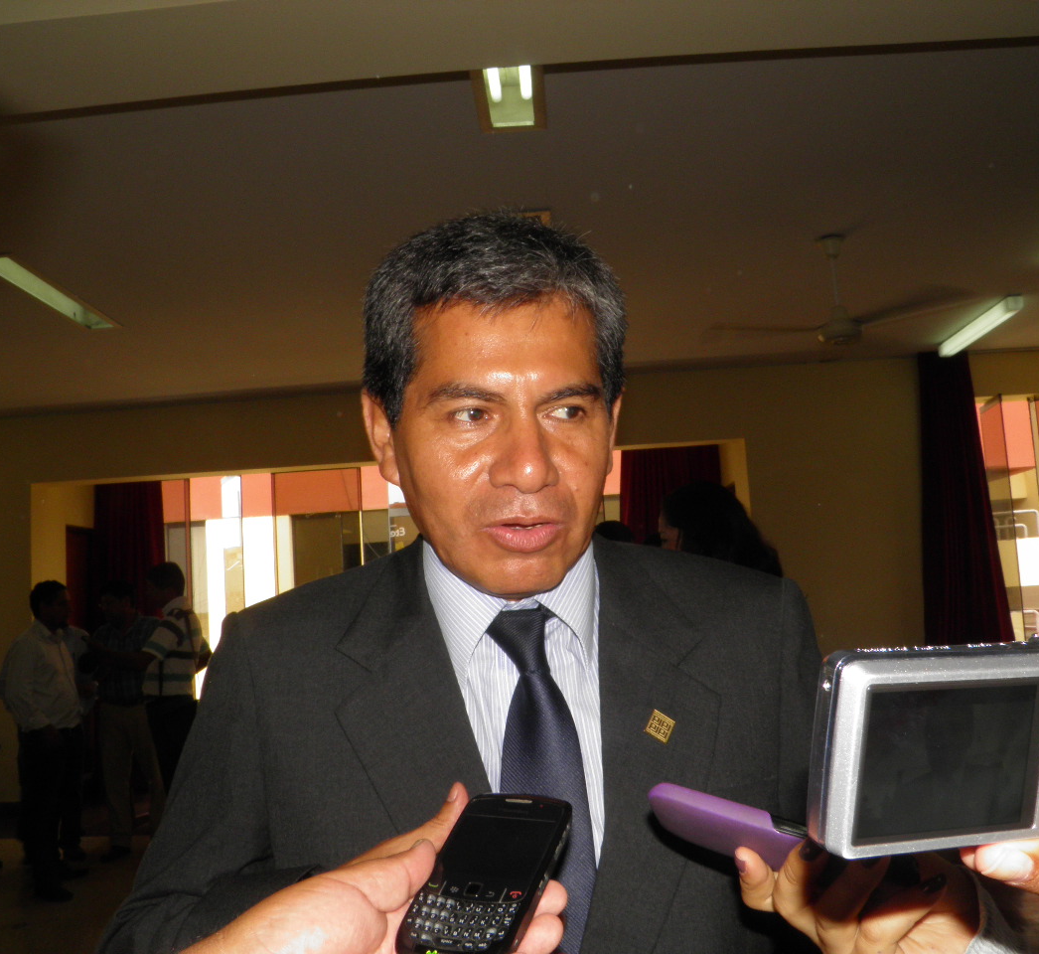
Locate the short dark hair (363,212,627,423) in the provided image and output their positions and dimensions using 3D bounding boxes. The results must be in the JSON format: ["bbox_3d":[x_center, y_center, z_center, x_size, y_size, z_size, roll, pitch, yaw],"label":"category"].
[{"bbox_3d":[-0.018,-0.097,0.720,0.182,0.175,0.200,-3,-1,-12],"label":"short dark hair"}]

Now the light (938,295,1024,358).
[{"bbox_3d":[3.126,-1.007,6.990,0.130,0.100,1.210,-4,-7,3],"label":"light"}]

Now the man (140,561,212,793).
[{"bbox_3d":[-1.876,1.360,5.582,0.540,1.760,0.480,3,-9,-40],"label":"man"}]

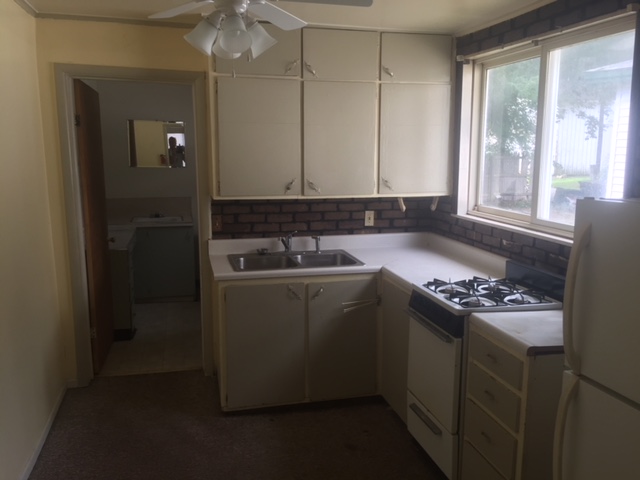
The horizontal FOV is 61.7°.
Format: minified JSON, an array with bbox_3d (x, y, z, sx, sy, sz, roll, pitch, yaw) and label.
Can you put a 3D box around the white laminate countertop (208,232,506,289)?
[{"bbox_3d":[0.170,0.130,3.528,1.703,0.142,1.075,-2,10,-15],"label":"white laminate countertop"}]

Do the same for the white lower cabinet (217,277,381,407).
[{"bbox_3d":[-0.181,0.606,3.768,1.078,0.870,0.615,-2,10,-15],"label":"white lower cabinet"}]

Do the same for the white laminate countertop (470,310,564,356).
[{"bbox_3d":[1.031,0.391,2.378,0.615,0.036,0.475,-2,10,-15],"label":"white laminate countertop"}]

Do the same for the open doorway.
[{"bbox_3d":[-1.248,-0.061,3.733,0.944,2.172,0.130,-2,10,-15],"label":"open doorway"}]

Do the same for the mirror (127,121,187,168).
[{"bbox_3d":[-1.827,-1.067,6.022,0.608,0.521,0.030,-2,10,-15],"label":"mirror"}]

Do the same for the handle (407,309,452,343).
[{"bbox_3d":[0.562,0.451,2.831,0.052,0.034,0.480,-2,10,-15],"label":"handle"}]

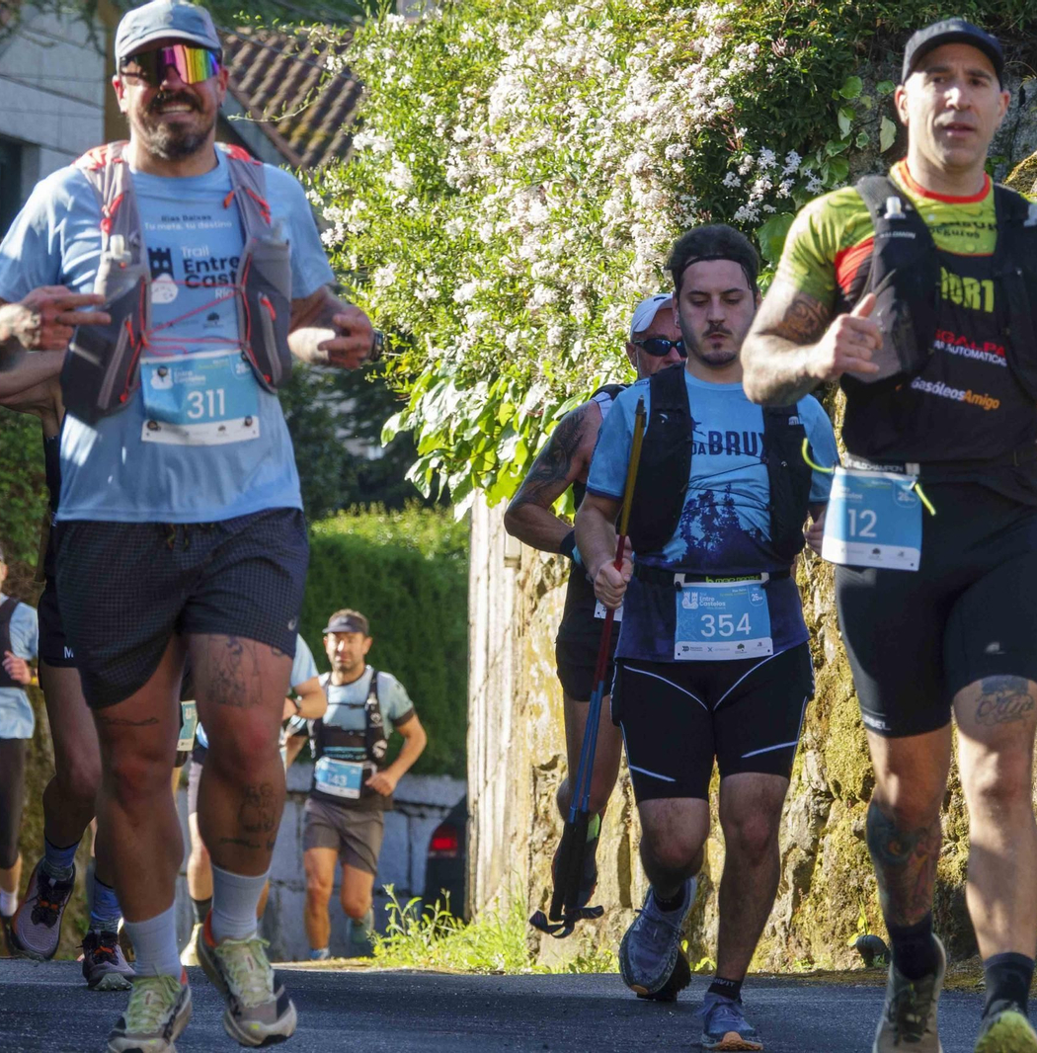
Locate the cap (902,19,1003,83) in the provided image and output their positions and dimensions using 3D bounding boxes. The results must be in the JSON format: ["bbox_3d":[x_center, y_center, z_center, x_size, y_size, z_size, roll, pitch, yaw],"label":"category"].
[{"bbox_3d":[0.721,-0.787,17.350,0.170,0.120,0.250,0,-1,-3],"label":"cap"}]

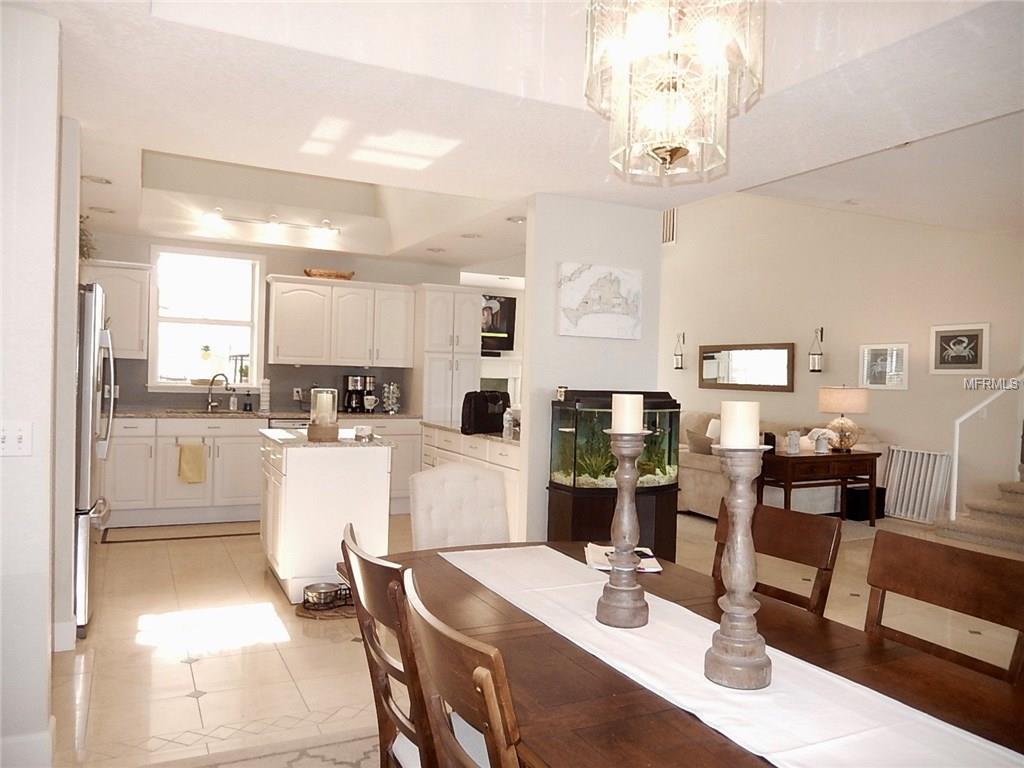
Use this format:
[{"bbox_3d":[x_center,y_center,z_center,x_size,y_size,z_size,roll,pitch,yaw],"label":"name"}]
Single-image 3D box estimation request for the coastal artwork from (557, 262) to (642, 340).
[{"bbox_3d":[0.567,-0.534,4.822,0.636,0.467,0.035,1,1,-26],"label":"coastal artwork"}]

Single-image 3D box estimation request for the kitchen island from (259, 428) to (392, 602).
[{"bbox_3d":[-1.252,0.803,4.837,0.675,0.925,1.070,1,1,-26],"label":"kitchen island"}]

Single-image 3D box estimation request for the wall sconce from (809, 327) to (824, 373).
[{"bbox_3d":[3.516,-0.392,8.535,0.190,0.531,0.160,1,1,-26],"label":"wall sconce"}]

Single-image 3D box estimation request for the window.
[{"bbox_3d":[-2.837,-0.578,6.915,0.983,1.314,0.110,1,1,-26],"label":"window"}]

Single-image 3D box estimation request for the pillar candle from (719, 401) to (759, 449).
[{"bbox_3d":[0.452,0.078,1.464,0.074,0.093,0.074,1,1,-26],"label":"pillar candle"}]

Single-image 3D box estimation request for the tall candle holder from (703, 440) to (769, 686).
[{"bbox_3d":[0.454,0.354,1.472,0.125,0.465,0.125,1,1,-26],"label":"tall candle holder"}]

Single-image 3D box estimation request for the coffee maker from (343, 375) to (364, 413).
[{"bbox_3d":[-1.582,0.101,7.411,0.185,0.374,0.220,1,1,-26],"label":"coffee maker"}]

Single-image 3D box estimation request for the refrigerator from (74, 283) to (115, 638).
[{"bbox_3d":[-2.561,0.358,3.910,0.785,1.760,0.910,1,1,-26],"label":"refrigerator"}]

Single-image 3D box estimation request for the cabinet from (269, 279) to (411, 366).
[{"bbox_3d":[-1.686,-0.584,7.321,1.410,0.812,0.340,1,1,-26],"label":"cabinet"}]

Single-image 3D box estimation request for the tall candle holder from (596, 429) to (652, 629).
[{"bbox_3d":[0.277,0.345,1.805,0.126,0.463,0.126,2,1,0],"label":"tall candle holder"}]

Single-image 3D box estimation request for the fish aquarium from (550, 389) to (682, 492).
[{"bbox_3d":[0.684,0.342,4.640,0.772,0.584,0.400,1,1,-26],"label":"fish aquarium"}]

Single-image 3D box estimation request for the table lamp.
[{"bbox_3d":[3.253,0.347,7.264,0.428,0.641,0.428,1,1,-26],"label":"table lamp"}]

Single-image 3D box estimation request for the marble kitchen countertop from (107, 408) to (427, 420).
[{"bbox_3d":[-2.283,0.290,6.883,2.830,0.035,0.635,1,1,-26],"label":"marble kitchen countertop"}]

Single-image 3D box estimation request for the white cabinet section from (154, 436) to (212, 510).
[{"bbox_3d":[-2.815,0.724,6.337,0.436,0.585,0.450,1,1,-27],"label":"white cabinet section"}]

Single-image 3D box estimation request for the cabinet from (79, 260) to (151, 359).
[{"bbox_3d":[-3.445,-0.625,6.406,0.570,0.810,0.340,1,1,-26],"label":"cabinet"}]

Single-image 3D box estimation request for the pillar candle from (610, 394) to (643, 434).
[{"bbox_3d":[0.285,0.071,1.803,0.076,0.092,0.076,2,1,0],"label":"pillar candle"}]

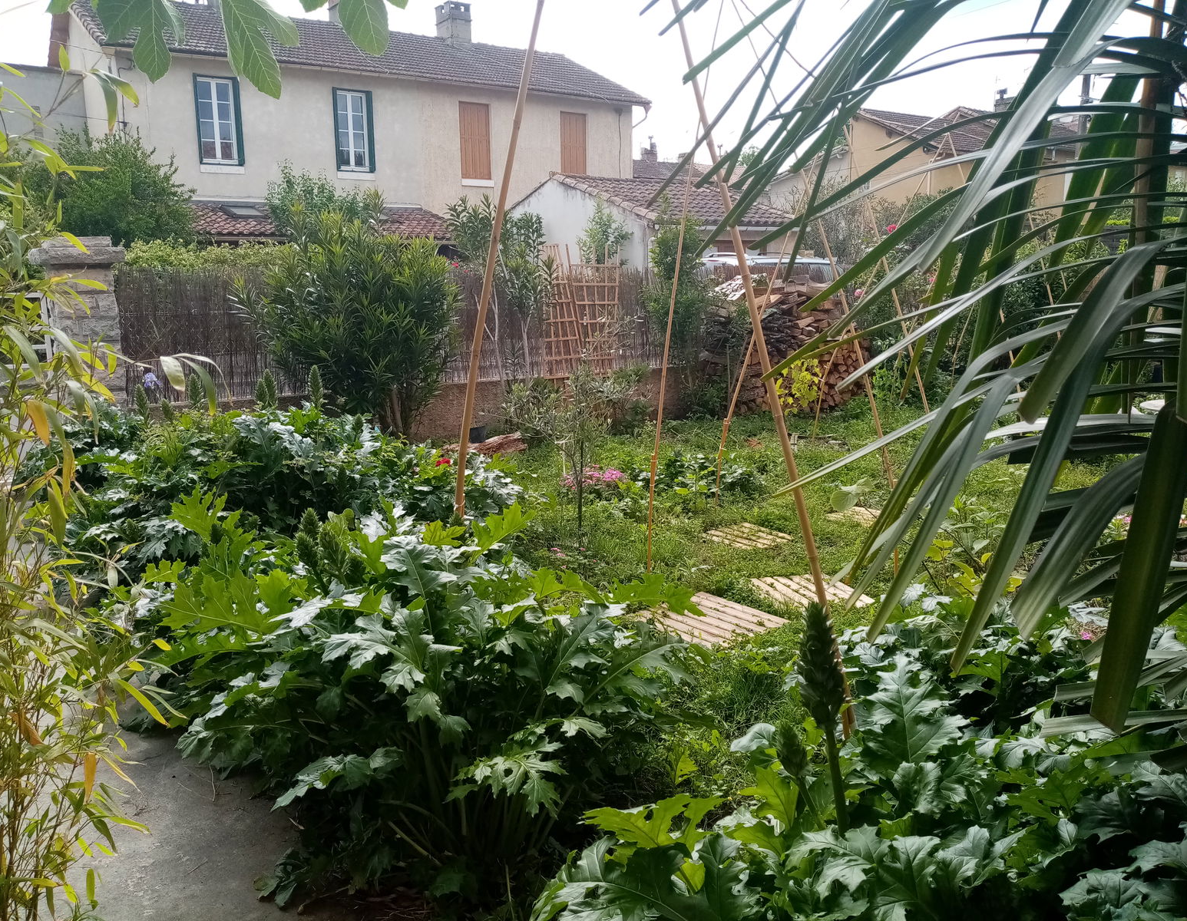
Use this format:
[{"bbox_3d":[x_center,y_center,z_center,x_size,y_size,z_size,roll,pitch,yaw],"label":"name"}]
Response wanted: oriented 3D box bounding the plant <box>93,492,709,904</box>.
[{"bbox_3d":[-0.638,0.560,2.986,1.600,0.880,1.300,-4,12,-20],"label":"plant"}]

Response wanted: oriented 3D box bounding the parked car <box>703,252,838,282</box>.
[{"bbox_3d":[3.597,-2.562,15.638,4.350,1.660,1.800,-8,13,-33],"label":"parked car"}]

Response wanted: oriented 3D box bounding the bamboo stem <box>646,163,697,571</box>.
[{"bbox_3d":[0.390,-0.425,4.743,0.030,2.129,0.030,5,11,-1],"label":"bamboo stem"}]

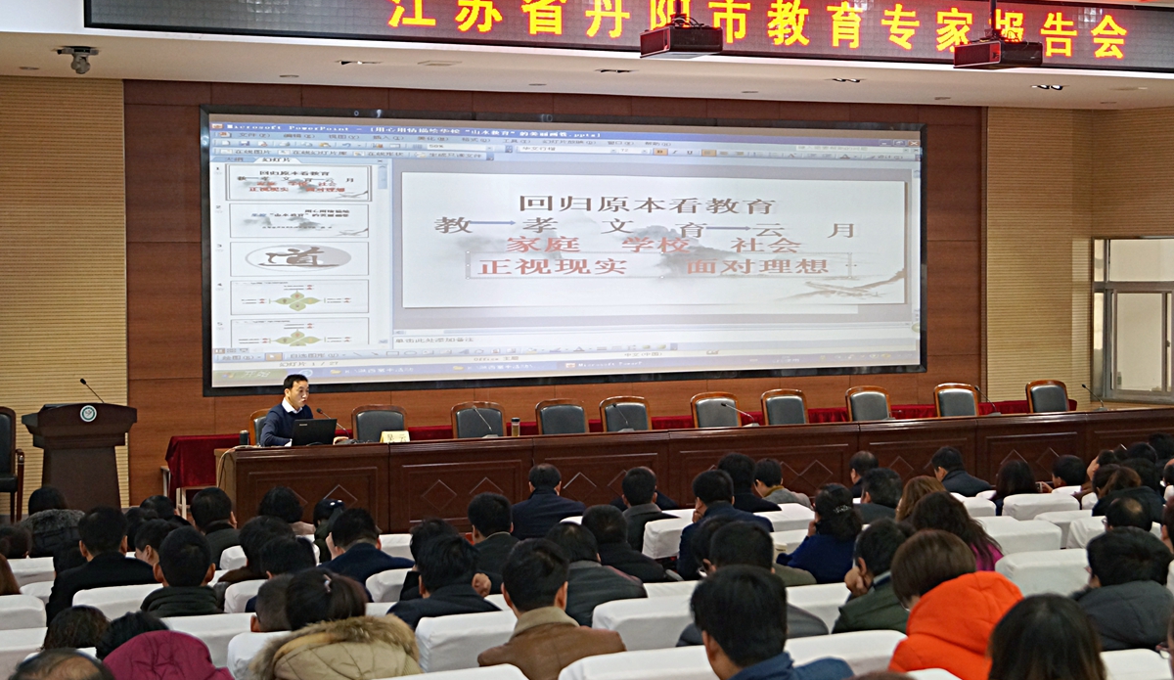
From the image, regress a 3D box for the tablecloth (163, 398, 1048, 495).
[{"bbox_3d":[0.724,1.004,19.841,9.330,0.600,0.520,-1,2,-27],"label":"tablecloth"}]

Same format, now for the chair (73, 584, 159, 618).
[{"bbox_3d":[-1.731,1.414,8.228,0.580,1.000,0.630,-1,2,-25],"label":"chair"}]

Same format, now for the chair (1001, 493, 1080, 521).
[{"bbox_3d":[2.432,1.393,12.436,0.580,1.000,0.630,-1,2,-25],"label":"chair"}]

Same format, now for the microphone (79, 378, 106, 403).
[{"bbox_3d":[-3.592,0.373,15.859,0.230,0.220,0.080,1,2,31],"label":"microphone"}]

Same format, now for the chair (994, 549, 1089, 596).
[{"bbox_3d":[1.722,1.325,8.694,0.560,1.000,0.650,-1,2,-26],"label":"chair"}]

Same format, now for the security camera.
[{"bbox_3d":[-3.814,-2.080,16.335,0.310,0.210,0.220,-1,2,-25],"label":"security camera"}]

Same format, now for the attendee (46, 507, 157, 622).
[{"bbox_3d":[-1.877,1.260,8.374,0.520,1.260,0.800,-1,2,-26],"label":"attendee"}]

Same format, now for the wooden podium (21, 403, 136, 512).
[{"bbox_3d":[-3.672,1.014,15.843,0.700,1.170,0.500,-1,2,-25],"label":"wooden podium"}]

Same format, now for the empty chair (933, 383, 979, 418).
[{"bbox_3d":[3.597,0.905,20.449,0.570,0.990,0.620,-1,2,-25],"label":"empty chair"}]

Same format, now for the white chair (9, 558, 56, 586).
[{"bbox_3d":[-2.605,1.508,10.132,0.580,1.000,0.630,-1,2,-25],"label":"white chair"}]

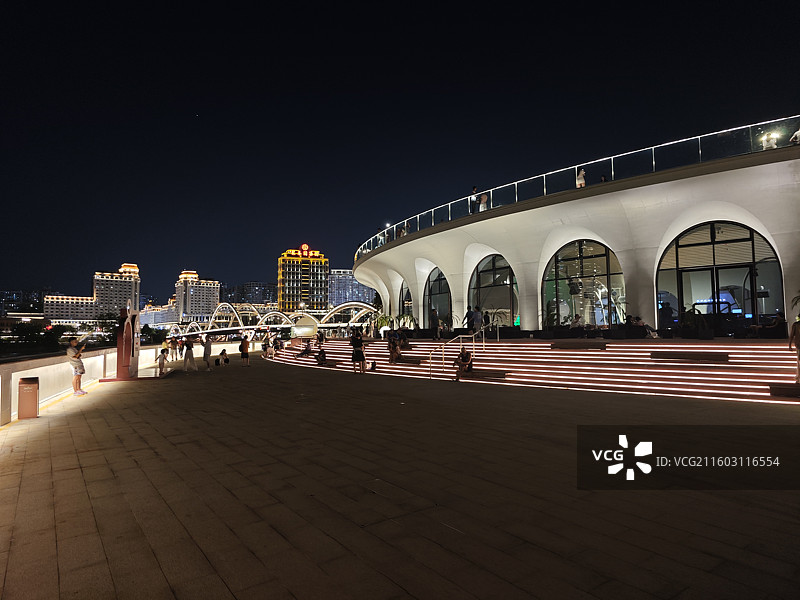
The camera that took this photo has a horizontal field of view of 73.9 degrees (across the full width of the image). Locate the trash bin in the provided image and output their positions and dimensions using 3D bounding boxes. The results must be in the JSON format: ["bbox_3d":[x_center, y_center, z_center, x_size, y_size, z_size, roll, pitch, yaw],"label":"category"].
[{"bbox_3d":[-7.751,2.039,11.119,0.310,0.840,0.300,1,-4,-30],"label":"trash bin"}]

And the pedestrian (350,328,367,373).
[{"bbox_3d":[-1.717,2.134,21.898,0.500,1.720,0.420,-1,-3,0],"label":"pedestrian"}]

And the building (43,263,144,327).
[{"bbox_3d":[-301.313,0.311,522.906,20.000,71.900,80.000,-4,-4,42],"label":"building"}]

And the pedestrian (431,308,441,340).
[{"bbox_3d":[1.994,1.399,30.062,0.420,1.700,0.480,-2,-4,20],"label":"pedestrian"}]

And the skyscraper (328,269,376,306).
[{"bbox_3d":[-58.298,0.928,662.646,60.000,80.800,20.000,0,-4,-18],"label":"skyscraper"}]

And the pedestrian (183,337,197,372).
[{"bbox_3d":[-9.721,2.448,24.567,0.550,1.640,0.480,0,-4,-20],"label":"pedestrian"}]

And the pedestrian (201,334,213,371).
[{"bbox_3d":[-9.030,2.466,24.951,0.520,1.630,0.480,0,-3,-10],"label":"pedestrian"}]

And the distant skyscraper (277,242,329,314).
[{"bbox_3d":[-92.959,-10.425,512.470,45.000,86.900,18.000,1,-4,-26],"label":"distant skyscraper"}]

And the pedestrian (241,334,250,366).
[{"bbox_3d":[-8.012,2.641,27.574,0.480,1.630,0.420,-3,-4,30],"label":"pedestrian"}]

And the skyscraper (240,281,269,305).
[{"bbox_3d":[-213.039,11.025,777.729,38.000,78.000,18.000,0,-4,-20],"label":"skyscraper"}]

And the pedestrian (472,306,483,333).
[{"bbox_3d":[4.213,1.263,28.906,0.500,1.700,0.400,2,-4,-40],"label":"pedestrian"}]

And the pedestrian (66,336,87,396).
[{"bbox_3d":[-9.384,1.923,15.448,0.550,1.650,0.480,1,-4,-32],"label":"pedestrian"}]

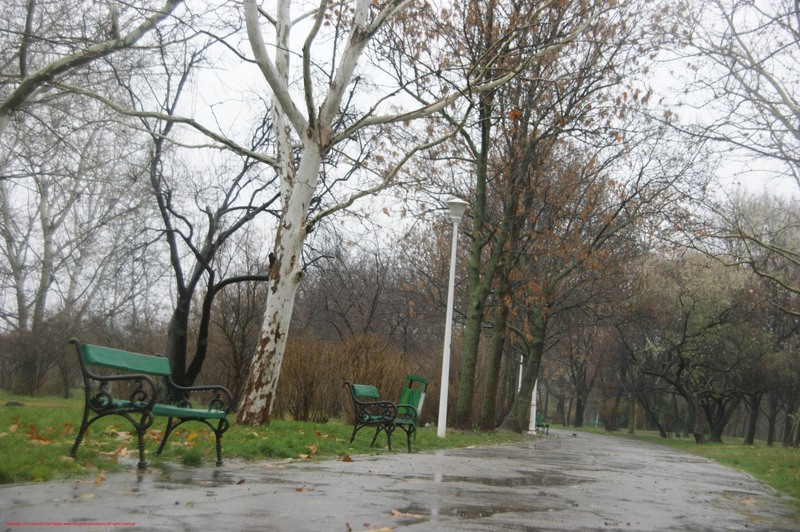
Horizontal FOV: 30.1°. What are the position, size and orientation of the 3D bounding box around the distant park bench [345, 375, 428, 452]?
[{"bbox_3d":[-0.237,1.927,18.873,0.680,0.840,1.620,3,-6,10],"label":"distant park bench"}]

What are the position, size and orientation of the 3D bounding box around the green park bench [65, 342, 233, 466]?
[{"bbox_3d":[-1.804,1.026,10.853,0.680,0.840,1.620,2,-6,13],"label":"green park bench"}]

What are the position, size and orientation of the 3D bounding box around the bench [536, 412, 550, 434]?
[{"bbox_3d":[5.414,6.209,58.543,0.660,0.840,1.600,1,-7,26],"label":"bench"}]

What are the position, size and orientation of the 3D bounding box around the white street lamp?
[{"bbox_3d":[0.981,1.024,29.748,0.470,4.840,0.470,4,-6,0],"label":"white street lamp"}]

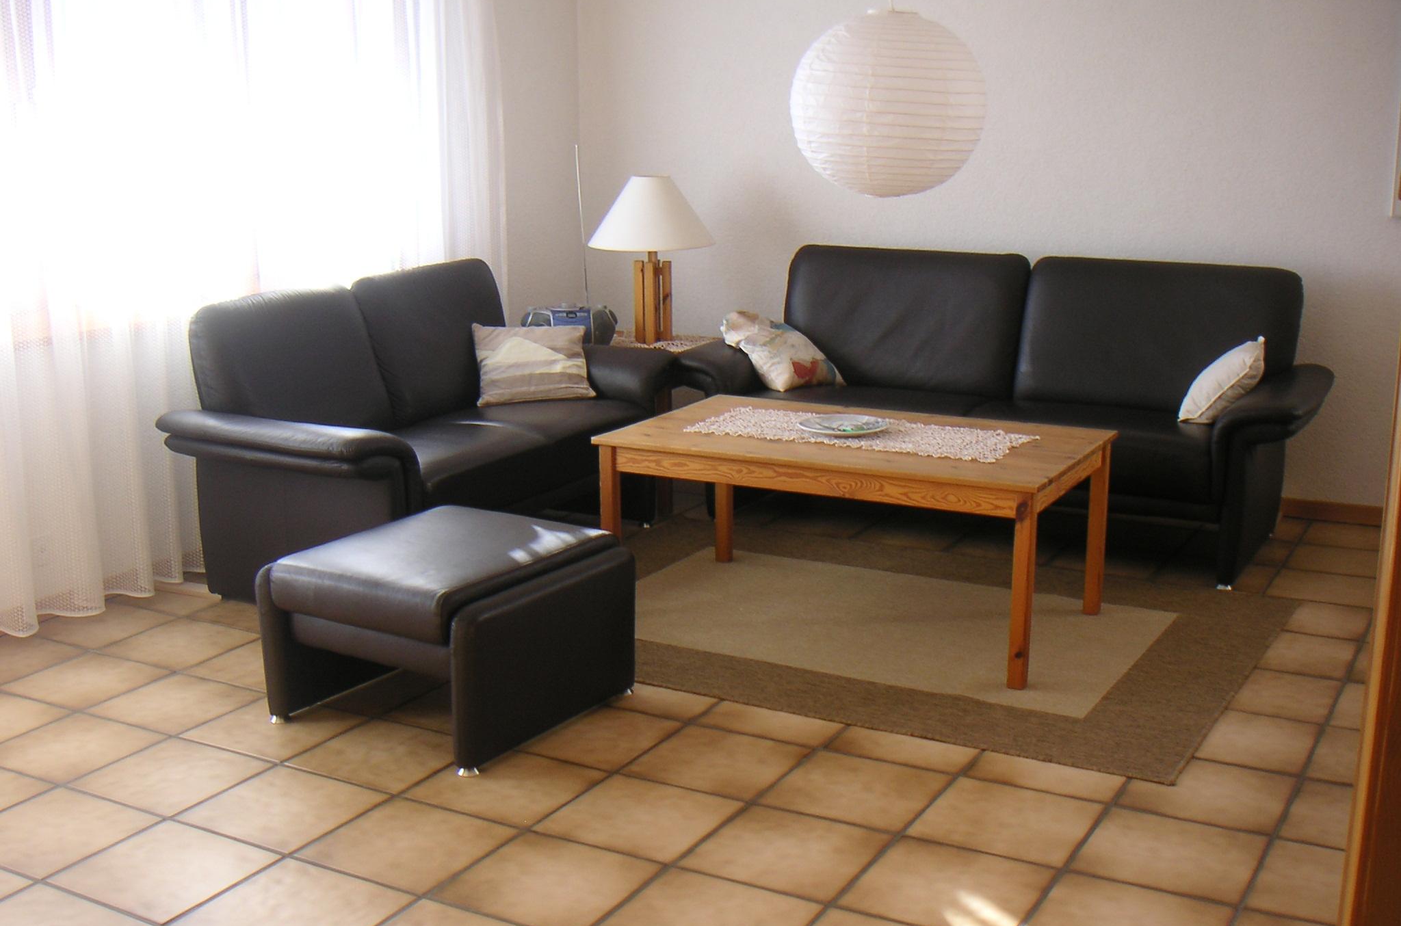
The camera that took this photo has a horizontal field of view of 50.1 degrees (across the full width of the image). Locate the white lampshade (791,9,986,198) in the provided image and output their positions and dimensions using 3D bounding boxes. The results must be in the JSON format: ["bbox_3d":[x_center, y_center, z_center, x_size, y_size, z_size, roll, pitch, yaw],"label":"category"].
[{"bbox_3d":[0.485,-0.929,3.870,0.500,0.480,0.500,1,12,7],"label":"white lampshade"}]

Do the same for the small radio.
[{"bbox_3d":[-0.494,-0.538,5.629,0.345,0.160,0.200,-2,12,-5],"label":"small radio"}]

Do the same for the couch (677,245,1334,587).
[{"bbox_3d":[0.959,-0.214,4.938,2.020,0.880,0.870,6,14,29],"label":"couch"}]

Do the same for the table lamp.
[{"bbox_3d":[-0.181,-0.754,5.566,0.477,0.601,0.477,-1,12,-2],"label":"table lamp"}]

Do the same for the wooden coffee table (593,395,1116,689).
[{"bbox_3d":[0.425,0.167,4.097,1.225,0.508,0.695,6,14,29],"label":"wooden coffee table"}]

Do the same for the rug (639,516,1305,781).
[{"bbox_3d":[0.448,0.420,4.106,2.000,0.010,1.400,6,14,29],"label":"rug"}]

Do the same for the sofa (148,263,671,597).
[{"bbox_3d":[-0.820,-0.121,4.644,0.870,0.870,1.580,6,14,29],"label":"sofa"}]

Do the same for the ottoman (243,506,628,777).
[{"bbox_3d":[-0.569,0.376,3.454,0.615,0.400,0.605,7,14,31],"label":"ottoman"}]

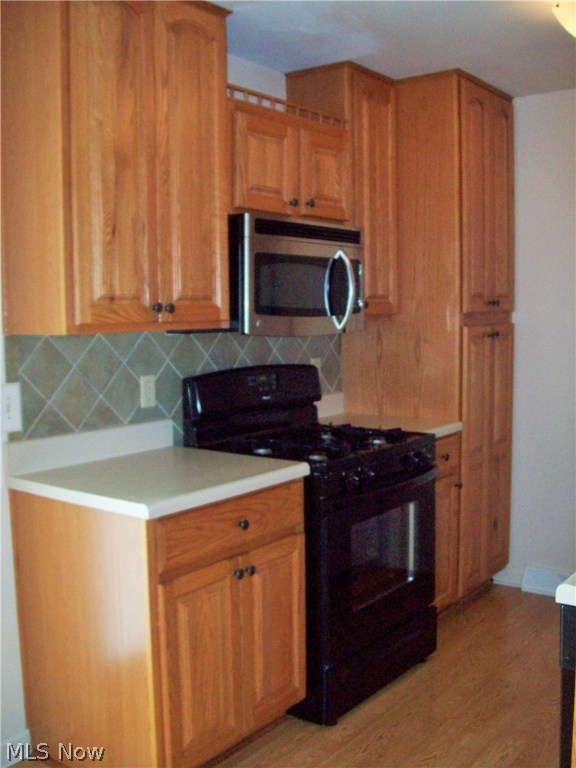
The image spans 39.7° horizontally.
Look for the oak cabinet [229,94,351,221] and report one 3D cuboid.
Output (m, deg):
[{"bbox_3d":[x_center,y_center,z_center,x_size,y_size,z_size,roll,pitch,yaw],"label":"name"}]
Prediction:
[{"bbox_3d":[-0.094,-0.840,3.163,0.325,0.390,0.748,3,7,38],"label":"oak cabinet"}]

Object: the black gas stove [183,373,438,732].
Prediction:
[{"bbox_3d":[0.113,0.538,3.156,0.700,1.180,0.761,3,7,38],"label":"black gas stove"}]

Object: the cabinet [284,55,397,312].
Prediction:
[{"bbox_3d":[0.257,-0.827,3.614,0.322,1.068,0.394,3,7,38],"label":"cabinet"}]

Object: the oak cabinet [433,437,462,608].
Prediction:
[{"bbox_3d":[0.400,0.642,3.631,0.630,0.866,0.381,3,6,38],"label":"oak cabinet"}]

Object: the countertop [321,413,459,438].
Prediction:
[{"bbox_3d":[0.406,0.191,3.615,0.645,0.041,0.371,3,7,38],"label":"countertop"}]

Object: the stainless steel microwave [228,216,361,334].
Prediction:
[{"bbox_3d":[-0.054,-0.418,3.188,0.395,0.425,0.758,3,7,38],"label":"stainless steel microwave"}]

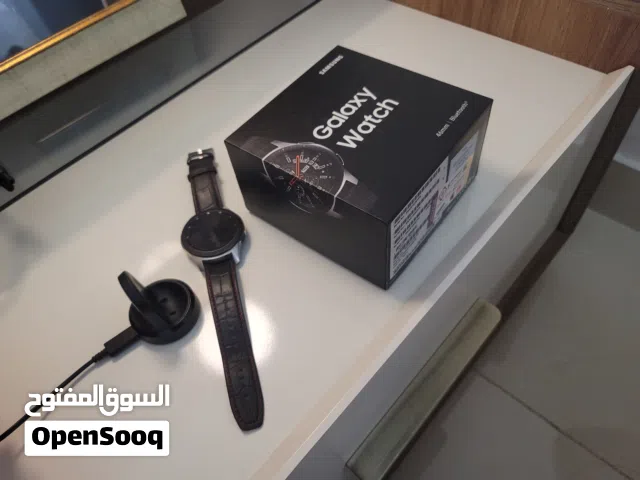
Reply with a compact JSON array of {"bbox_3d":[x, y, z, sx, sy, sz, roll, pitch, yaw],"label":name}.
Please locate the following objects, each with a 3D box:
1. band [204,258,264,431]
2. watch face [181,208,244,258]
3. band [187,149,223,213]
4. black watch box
[{"bbox_3d":[-0.053,0.060,0.288,0.022,0.009,0.115,-17,53,-5],"label":"band"},{"bbox_3d":[-0.075,-0.002,0.334,0.046,0.014,0.048,-16,53,-5],"label":"watch face"},{"bbox_3d":[-0.091,-0.045,0.372,0.023,0.009,0.076,-16,53,-5],"label":"band"},{"bbox_3d":[0.029,-0.056,0.326,0.126,0.071,0.123,30,62,26],"label":"black watch box"}]

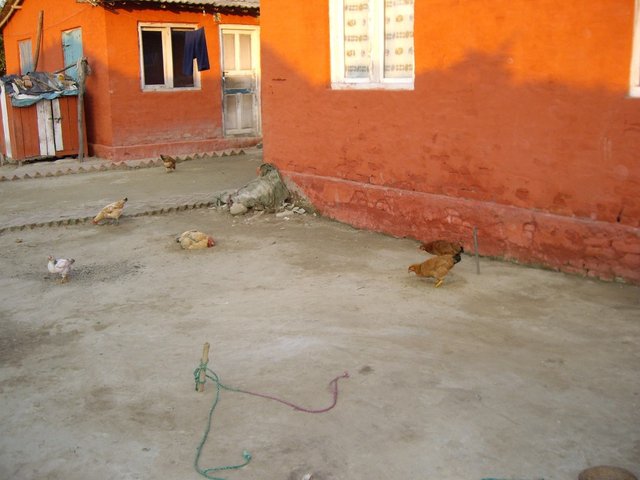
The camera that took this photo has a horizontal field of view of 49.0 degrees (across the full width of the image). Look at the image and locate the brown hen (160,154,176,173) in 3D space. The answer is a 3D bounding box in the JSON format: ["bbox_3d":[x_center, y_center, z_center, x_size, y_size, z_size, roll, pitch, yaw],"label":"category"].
[{"bbox_3d":[-2.340,-1.195,10.848,0.285,0.270,0.160,-12,17,-38],"label":"brown hen"}]

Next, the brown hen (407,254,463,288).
[{"bbox_3d":[0.821,0.212,5.019,0.370,0.250,0.155,-2,13,-6],"label":"brown hen"}]

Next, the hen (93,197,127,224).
[{"bbox_3d":[-2.181,-0.309,7.314,0.340,0.275,0.155,-1,13,0],"label":"hen"}]

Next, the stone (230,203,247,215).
[{"bbox_3d":[-0.896,-0.358,7.803,0.180,0.115,0.140,-1,13,0],"label":"stone"}]

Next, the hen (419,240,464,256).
[{"bbox_3d":[0.946,0.116,5.452,0.365,0.235,0.155,0,13,3],"label":"hen"}]

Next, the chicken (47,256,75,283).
[{"bbox_3d":[-1.939,0.215,5.264,0.215,0.195,0.125,-5,14,-17],"label":"chicken"}]

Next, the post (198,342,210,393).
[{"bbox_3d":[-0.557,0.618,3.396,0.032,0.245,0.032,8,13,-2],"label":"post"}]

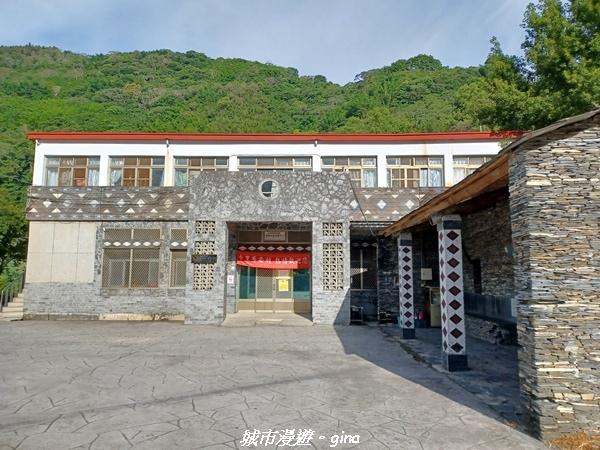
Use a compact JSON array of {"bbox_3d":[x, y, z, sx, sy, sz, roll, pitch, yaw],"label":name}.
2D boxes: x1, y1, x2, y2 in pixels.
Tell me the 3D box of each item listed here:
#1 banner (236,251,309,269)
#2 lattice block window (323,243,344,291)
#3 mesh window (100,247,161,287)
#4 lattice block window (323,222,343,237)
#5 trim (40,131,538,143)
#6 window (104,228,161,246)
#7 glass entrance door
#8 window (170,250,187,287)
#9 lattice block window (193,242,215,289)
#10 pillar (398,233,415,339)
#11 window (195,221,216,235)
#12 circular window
[{"bbox_3d":[-0.955,1.280,15.770,2.676,0.617,0.060,0,-7,0],"label":"banner"},{"bbox_3d":[1.059,1.335,13.804,0.691,1.515,0.140,0,-7,0],"label":"lattice block window"},{"bbox_3d":[-5.861,1.512,15.122,2.026,1.390,0.120,0,-7,0],"label":"mesh window"},{"bbox_3d":[1.061,0.168,14.091,0.647,0.439,0.150,0,-7,0],"label":"lattice block window"},{"bbox_3d":[-0.768,-3.052,15.281,17.419,0.285,0.300,0,-7,0],"label":"trim"},{"bbox_3d":[-5.826,0.458,15.110,2.003,0.663,0.120,0,-7,0],"label":"window"},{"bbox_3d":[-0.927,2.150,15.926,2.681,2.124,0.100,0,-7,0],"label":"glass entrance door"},{"bbox_3d":[-4.170,1.534,14.964,0.638,1.369,0.120,0,-7,0],"label":"window"},{"bbox_3d":[-3.043,1.301,13.837,0.694,1.573,0.140,0,-7,0],"label":"lattice block window"},{"bbox_3d":[2.650,1.494,10.767,0.312,2.562,0.300,0,-7,0],"label":"pillar"},{"bbox_3d":[-3.037,0.096,14.099,0.625,0.423,0.150,0,-7,0],"label":"window"},{"bbox_3d":[-1.009,-1.160,14.247,0.677,0.652,0.150,0,-7,0],"label":"circular window"}]

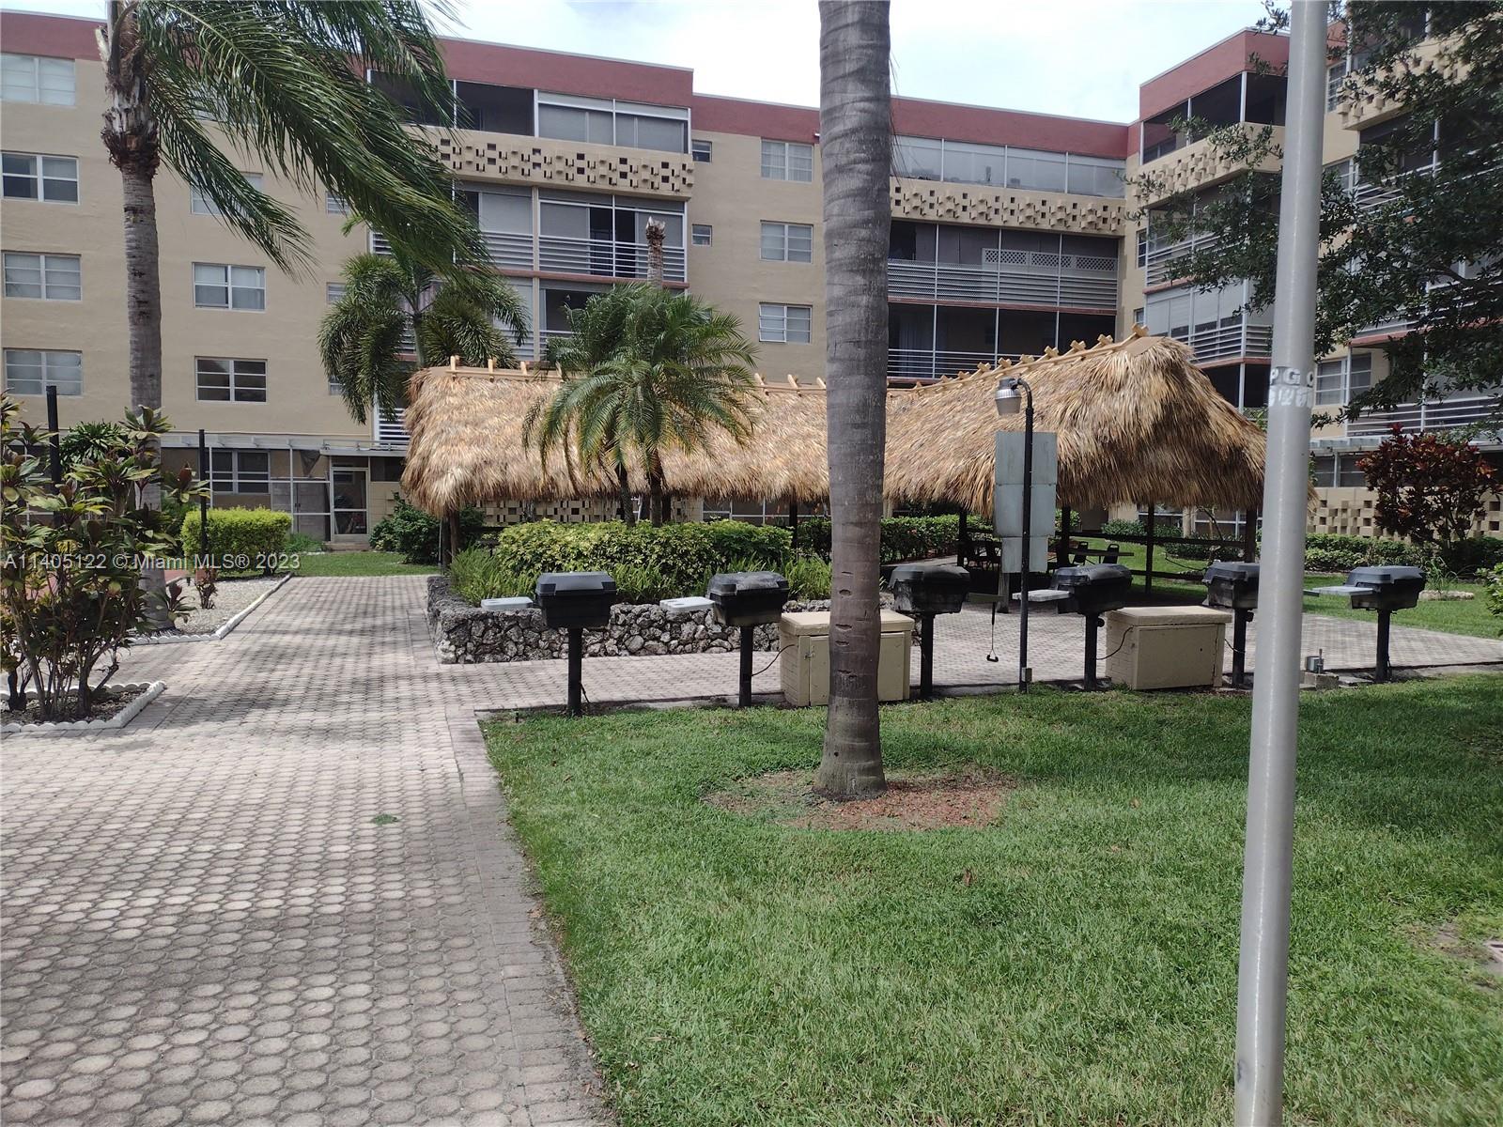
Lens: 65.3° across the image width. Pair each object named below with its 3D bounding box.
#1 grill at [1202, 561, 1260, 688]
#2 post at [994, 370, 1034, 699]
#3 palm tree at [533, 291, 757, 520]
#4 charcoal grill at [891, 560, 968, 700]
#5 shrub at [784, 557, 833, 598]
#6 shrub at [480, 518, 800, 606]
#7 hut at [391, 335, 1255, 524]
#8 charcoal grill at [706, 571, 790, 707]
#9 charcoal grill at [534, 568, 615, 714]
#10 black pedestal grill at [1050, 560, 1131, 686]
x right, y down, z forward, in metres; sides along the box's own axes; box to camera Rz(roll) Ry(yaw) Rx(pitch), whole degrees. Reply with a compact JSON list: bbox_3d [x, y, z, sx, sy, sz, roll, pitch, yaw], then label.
[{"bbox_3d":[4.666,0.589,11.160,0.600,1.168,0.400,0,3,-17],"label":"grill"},{"bbox_3d":[2.404,-0.263,10.599,0.330,2.860,0.220,2,3,11],"label":"post"},{"bbox_3d":[-1.421,-1.585,15.342,2.900,3.900,2.900,0,3,-17],"label":"palm tree"},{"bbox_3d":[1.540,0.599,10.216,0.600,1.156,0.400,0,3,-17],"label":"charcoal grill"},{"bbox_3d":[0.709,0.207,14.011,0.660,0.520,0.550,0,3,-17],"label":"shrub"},{"bbox_3d":[-1.380,-0.015,13.985,3.350,0.950,1.700,0,3,-17],"label":"shrub"},{"bbox_3d":[0.448,-1.864,23.771,14.017,4.500,14.675,0,3,-17],"label":"hut"},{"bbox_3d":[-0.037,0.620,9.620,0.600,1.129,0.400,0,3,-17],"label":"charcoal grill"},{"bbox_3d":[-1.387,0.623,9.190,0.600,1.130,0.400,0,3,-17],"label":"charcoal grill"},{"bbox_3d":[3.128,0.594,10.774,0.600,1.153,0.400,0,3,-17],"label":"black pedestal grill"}]

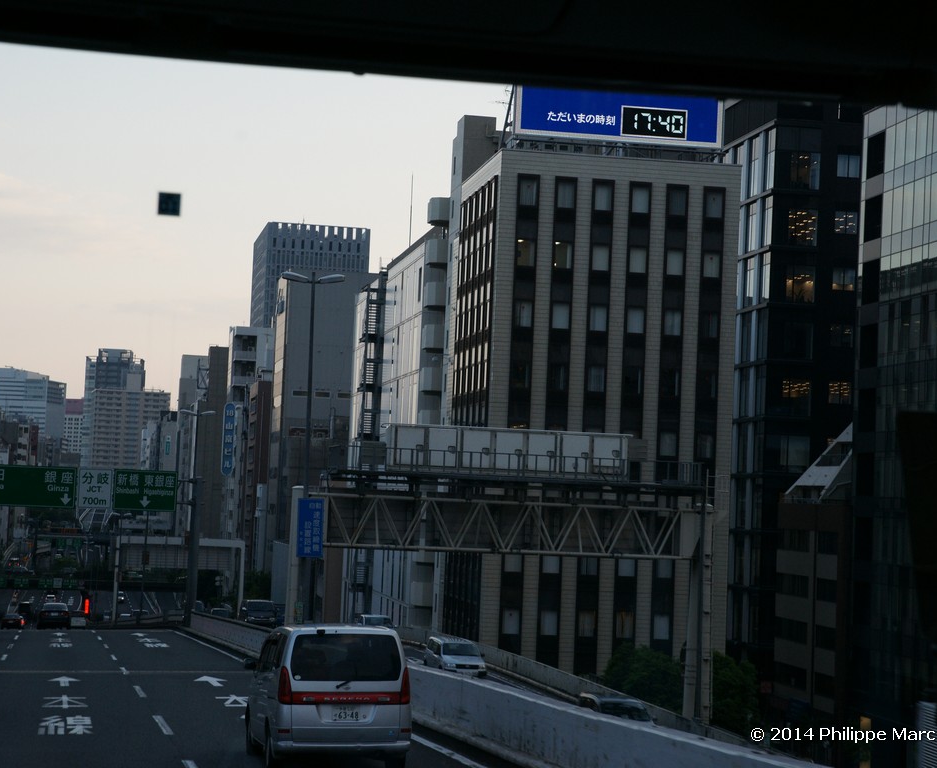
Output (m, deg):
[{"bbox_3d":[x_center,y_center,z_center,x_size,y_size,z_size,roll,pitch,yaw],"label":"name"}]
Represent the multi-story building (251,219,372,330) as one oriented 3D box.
[{"bbox_3d":[-58.641,0.394,680.273,35.147,106.000,52.000,3,-4,-12],"label":"multi-story building"}]

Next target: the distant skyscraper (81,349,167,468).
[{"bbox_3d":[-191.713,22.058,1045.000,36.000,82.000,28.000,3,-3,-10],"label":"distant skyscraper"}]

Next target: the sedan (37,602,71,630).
[{"bbox_3d":[-22.656,12.696,105.000,1.750,1.430,4.650,2,-7,-12],"label":"sedan"}]

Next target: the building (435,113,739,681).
[{"bbox_3d":[6.742,1.707,116.512,14.085,36.000,16.837,3,-4,-10],"label":"building"}]

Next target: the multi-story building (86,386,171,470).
[{"bbox_3d":[-174.304,31.153,988.000,40.000,57.000,18.000,3,-3,-10],"label":"multi-story building"}]

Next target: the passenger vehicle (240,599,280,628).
[{"bbox_3d":[-12.388,13.755,114.000,1.760,1.880,4.750,3,-6,-11],"label":"passenger vehicle"}]

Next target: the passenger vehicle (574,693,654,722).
[{"bbox_3d":[4.057,9.438,53.583,1.680,1.500,4.300,3,-5,-8],"label":"passenger vehicle"}]

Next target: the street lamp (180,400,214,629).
[{"bbox_3d":[-14.025,6.768,98.000,1.850,11.237,0.460,3,-4,-12],"label":"street lamp"}]

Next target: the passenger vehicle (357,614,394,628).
[{"bbox_3d":[-4.697,12.603,98.500,1.690,1.580,4.200,3,-5,-10],"label":"passenger vehicle"}]

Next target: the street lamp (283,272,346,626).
[{"bbox_3d":[-4.120,2.073,48.500,1.650,9.800,0.300,3,-3,-10],"label":"street lamp"}]

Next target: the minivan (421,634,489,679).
[{"bbox_3d":[-0.526,10.675,75.360,1.690,1.520,4.200,3,-5,-9],"label":"minivan"}]

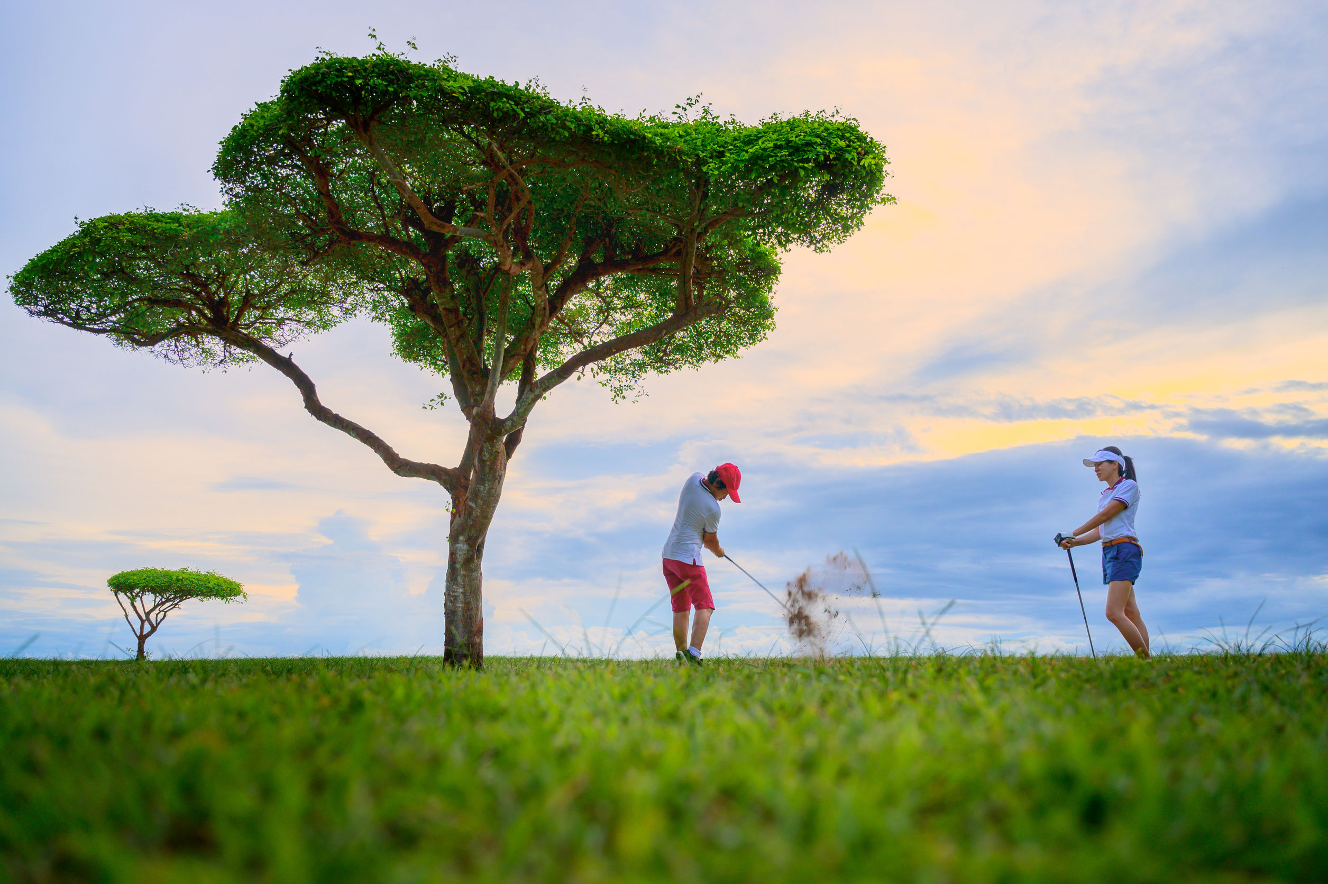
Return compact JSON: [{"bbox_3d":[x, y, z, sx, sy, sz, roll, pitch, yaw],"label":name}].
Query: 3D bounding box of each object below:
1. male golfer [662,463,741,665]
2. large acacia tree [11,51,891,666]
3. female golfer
[{"bbox_3d":[0.297,0.930,7.478,0.580,1.580,0.530,10,-16,-38],"label":"male golfer"},{"bbox_3d":[-1.900,-0.343,7.969,7.000,4.400,5.400,0,-13,0],"label":"large acacia tree"},{"bbox_3d":[3.210,0.830,6.988,0.640,1.620,0.460,3,-13,-15],"label":"female golfer"}]

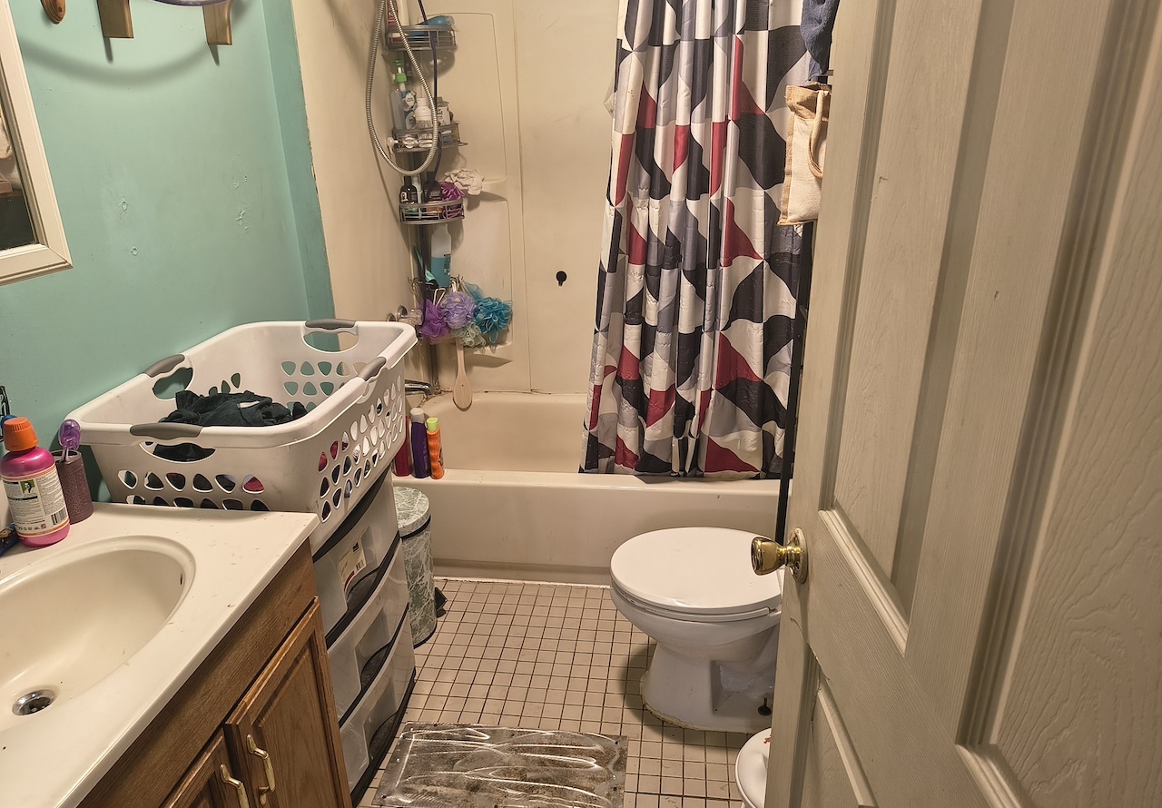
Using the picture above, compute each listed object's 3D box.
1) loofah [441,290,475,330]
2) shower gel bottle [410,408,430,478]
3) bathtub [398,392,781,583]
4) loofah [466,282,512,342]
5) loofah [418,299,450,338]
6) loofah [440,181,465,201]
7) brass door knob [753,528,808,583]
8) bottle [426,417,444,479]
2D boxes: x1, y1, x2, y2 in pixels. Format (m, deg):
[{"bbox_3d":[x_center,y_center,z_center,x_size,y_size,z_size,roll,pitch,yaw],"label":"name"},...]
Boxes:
[{"bbox_3d":[-0.442,-0.333,2.885,0.125,0.130,0.118,-5,22,-8],"label":"loofah"},{"bbox_3d":[-0.495,0.118,2.469,0.045,0.212,0.062,10,25,28],"label":"shower gel bottle"},{"bbox_3d":[0.118,0.268,2.805,1.520,0.364,0.745,1,22,7],"label":"bathtub"},{"bbox_3d":[-0.330,-0.327,2.944,0.160,0.190,0.140,-5,22,-8],"label":"loofah"},{"bbox_3d":[-0.530,-0.307,2.914,0.120,0.135,0.115,-5,22,-8],"label":"loofah"},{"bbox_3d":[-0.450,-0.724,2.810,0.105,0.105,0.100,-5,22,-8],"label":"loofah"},{"bbox_3d":[0.241,0.187,0.985,0.059,0.068,0.068,-2,22,0],"label":"brass door knob"},{"bbox_3d":[-0.446,0.132,2.464,0.042,0.187,0.058,2,22,10],"label":"bottle"}]

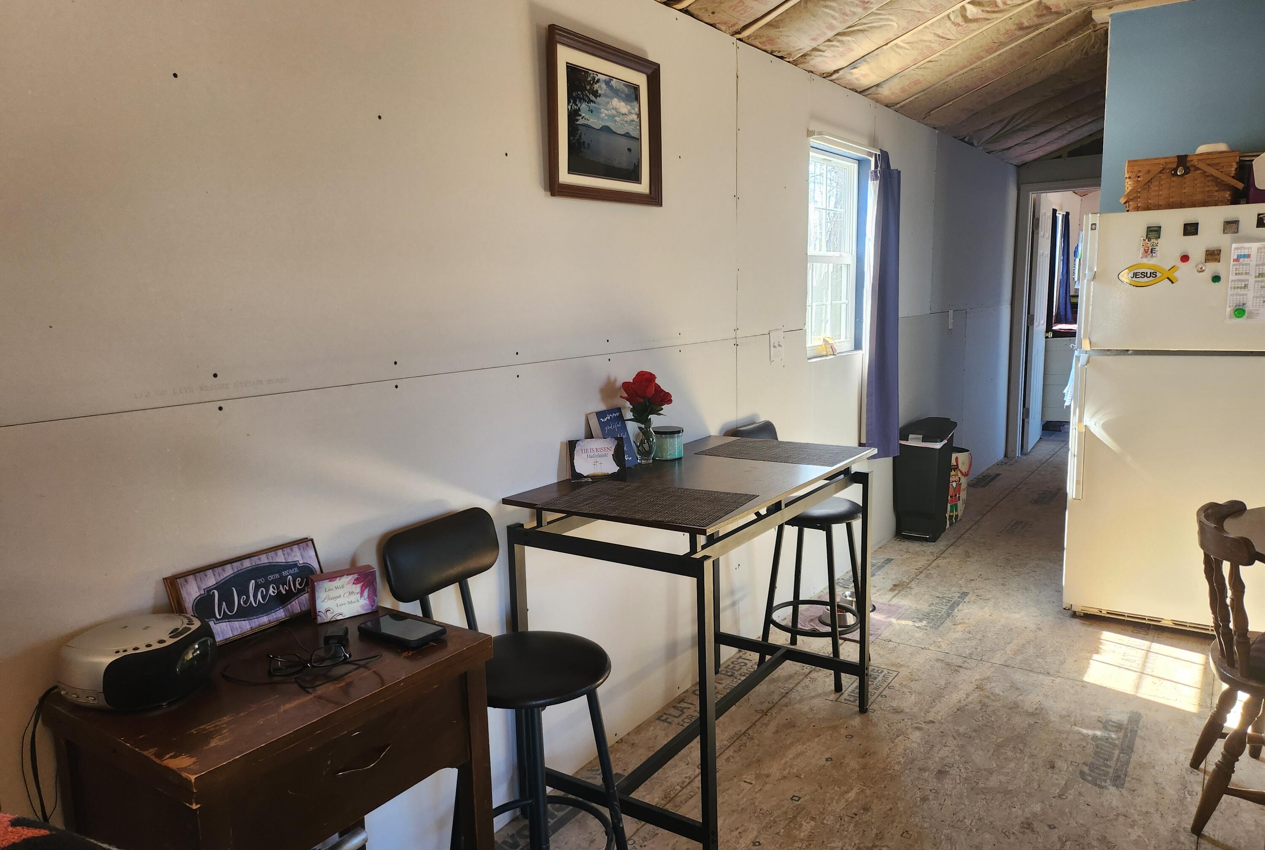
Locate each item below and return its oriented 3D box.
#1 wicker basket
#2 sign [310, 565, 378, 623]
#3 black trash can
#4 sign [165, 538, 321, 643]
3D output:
[{"bbox_3d":[2.166,-0.940,3.453,0.390,0.210,0.280,4,10,31],"label":"wicker basket"},{"bbox_3d":[-0.555,0.325,1.688,0.113,0.084,0.039,-7,11,-34],"label":"sign"},{"bbox_3d":[1.645,0.309,4.907,0.250,0.657,0.380,5,11,35],"label":"black trash can"},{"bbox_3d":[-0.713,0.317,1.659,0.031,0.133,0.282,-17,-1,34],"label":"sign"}]

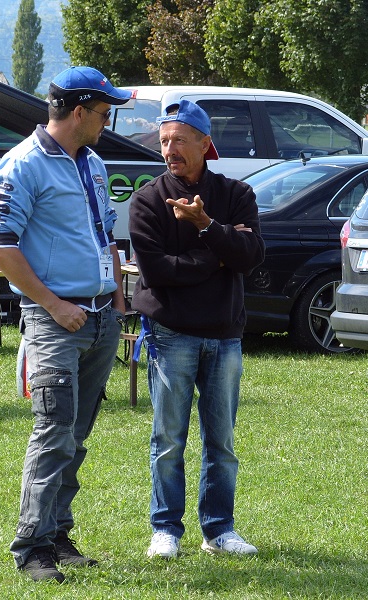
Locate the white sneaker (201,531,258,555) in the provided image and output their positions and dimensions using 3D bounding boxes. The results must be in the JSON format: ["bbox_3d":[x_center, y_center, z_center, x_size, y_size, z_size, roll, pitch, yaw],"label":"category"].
[{"bbox_3d":[0.169,0.926,11.250,0.105,0.105,0.285,-3,4,-44],"label":"white sneaker"}]

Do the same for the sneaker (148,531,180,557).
[{"bbox_3d":[-0.075,0.927,11.170,0.105,0.110,0.290,0,3,10],"label":"sneaker"}]

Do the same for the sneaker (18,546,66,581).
[{"bbox_3d":[-0.514,0.955,10.600,0.110,0.105,0.300,-2,4,-28],"label":"sneaker"}]

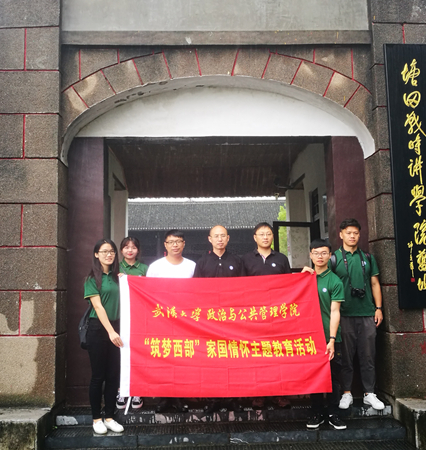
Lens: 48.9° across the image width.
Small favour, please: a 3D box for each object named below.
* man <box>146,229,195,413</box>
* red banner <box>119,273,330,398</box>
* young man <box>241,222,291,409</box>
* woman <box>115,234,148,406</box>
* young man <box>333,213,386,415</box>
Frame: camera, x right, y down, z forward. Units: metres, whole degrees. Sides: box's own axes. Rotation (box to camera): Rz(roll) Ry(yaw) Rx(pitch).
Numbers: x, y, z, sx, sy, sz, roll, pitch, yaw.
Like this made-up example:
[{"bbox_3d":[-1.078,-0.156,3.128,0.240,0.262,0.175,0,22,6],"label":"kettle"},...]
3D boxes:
[{"bbox_3d":[-0.403,0.877,4.489,0.480,1.686,0.310,-1,-6,-2],"label":"man"},{"bbox_3d":[0.112,0.948,4.088,1.830,1.062,0.090,-1,-6,-2],"label":"red banner"},{"bbox_3d":[0.508,0.842,4.549,0.480,1.745,0.310,-1,-6,1],"label":"young man"},{"bbox_3d":[-0.782,0.922,4.567,0.420,1.624,0.290,0,-6,-6],"label":"woman"},{"bbox_3d":[1.379,0.816,4.479,0.480,1.760,0.350,-1,-6,6],"label":"young man"}]

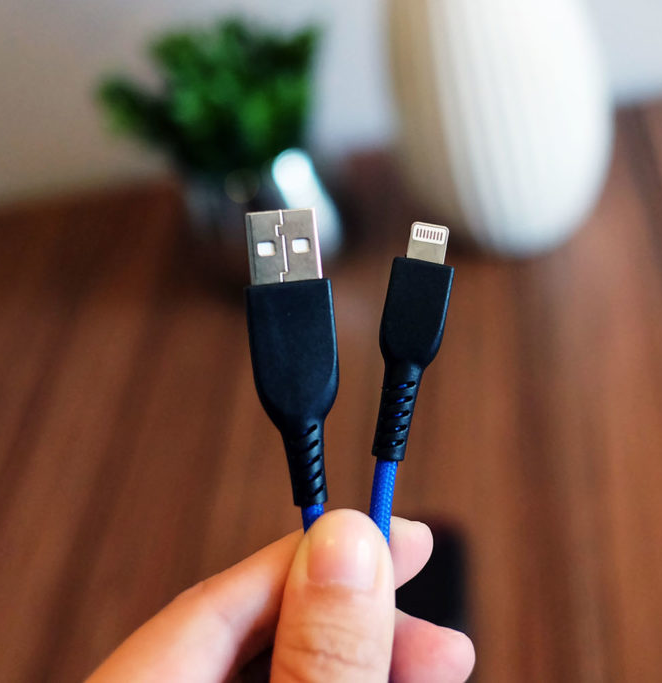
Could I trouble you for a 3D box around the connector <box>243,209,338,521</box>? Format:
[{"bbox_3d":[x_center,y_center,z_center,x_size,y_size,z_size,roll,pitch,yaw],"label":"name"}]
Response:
[{"bbox_3d":[-0.006,0.003,0.133,0.015,0.008,0.052,-6,87,2],"label":"connector"}]

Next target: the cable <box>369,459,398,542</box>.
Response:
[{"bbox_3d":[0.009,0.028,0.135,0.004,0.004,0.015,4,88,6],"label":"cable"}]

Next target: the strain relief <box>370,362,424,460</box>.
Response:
[{"bbox_3d":[0.012,0.013,0.136,0.006,0.006,0.017,9,88,8],"label":"strain relief"}]

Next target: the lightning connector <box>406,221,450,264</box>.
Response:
[{"bbox_3d":[0.017,-0.018,0.136,0.007,0.002,0.007,8,88,9],"label":"lightning connector"}]

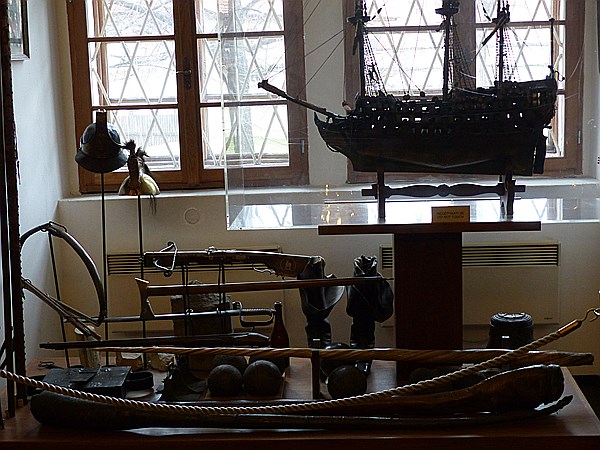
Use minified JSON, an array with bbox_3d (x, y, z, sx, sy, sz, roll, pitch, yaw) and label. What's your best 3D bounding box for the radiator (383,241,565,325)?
[{"bbox_3d":[0.854,0.297,4.907,0.890,0.410,0.100,-1,8,3],"label":"radiator"}]

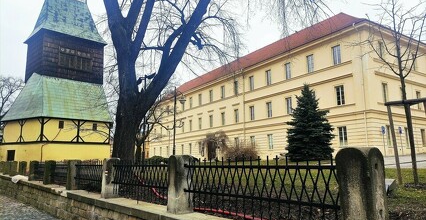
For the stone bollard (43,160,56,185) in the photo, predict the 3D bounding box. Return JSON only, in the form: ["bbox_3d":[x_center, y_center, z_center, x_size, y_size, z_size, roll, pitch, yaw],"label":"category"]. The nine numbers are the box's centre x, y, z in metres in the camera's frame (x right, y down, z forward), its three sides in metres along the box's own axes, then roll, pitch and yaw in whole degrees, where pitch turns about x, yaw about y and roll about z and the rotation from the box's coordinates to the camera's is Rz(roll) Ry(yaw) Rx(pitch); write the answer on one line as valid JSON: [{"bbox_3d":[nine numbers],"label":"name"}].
[{"bbox_3d":[-6.405,2.491,12.250,0.327,0.920,0.310,8,-12,-39],"label":"stone bollard"}]

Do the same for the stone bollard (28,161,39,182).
[{"bbox_3d":[-8.384,2.897,14.597,0.327,0.920,0.310,8,-13,-39],"label":"stone bollard"}]

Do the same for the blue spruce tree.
[{"bbox_3d":[6.700,0.873,21.152,3.200,5.402,3.200,0,-10,0],"label":"blue spruce tree"}]

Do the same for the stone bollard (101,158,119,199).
[{"bbox_3d":[-2.490,1.659,7.526,0.327,0.920,0.310,8,-12,-38],"label":"stone bollard"}]

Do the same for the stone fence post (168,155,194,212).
[{"bbox_3d":[-0.553,1.233,5.149,0.327,0.920,0.310,8,-12,-38],"label":"stone fence post"}]

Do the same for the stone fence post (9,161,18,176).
[{"bbox_3d":[-12.381,3.690,19.259,0.327,0.920,0.310,8,-13,-40],"label":"stone fence post"}]

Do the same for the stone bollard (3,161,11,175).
[{"bbox_3d":[-14.399,4.077,21.574,0.327,0.920,0.310,8,-13,-40],"label":"stone bollard"}]

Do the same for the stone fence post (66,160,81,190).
[{"bbox_3d":[-4.441,2.078,9.893,0.327,0.920,0.310,8,-12,-39],"label":"stone fence post"}]

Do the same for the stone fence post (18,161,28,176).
[{"bbox_3d":[-10.375,3.297,16.933,0.327,0.920,0.310,8,-13,-40],"label":"stone fence post"}]

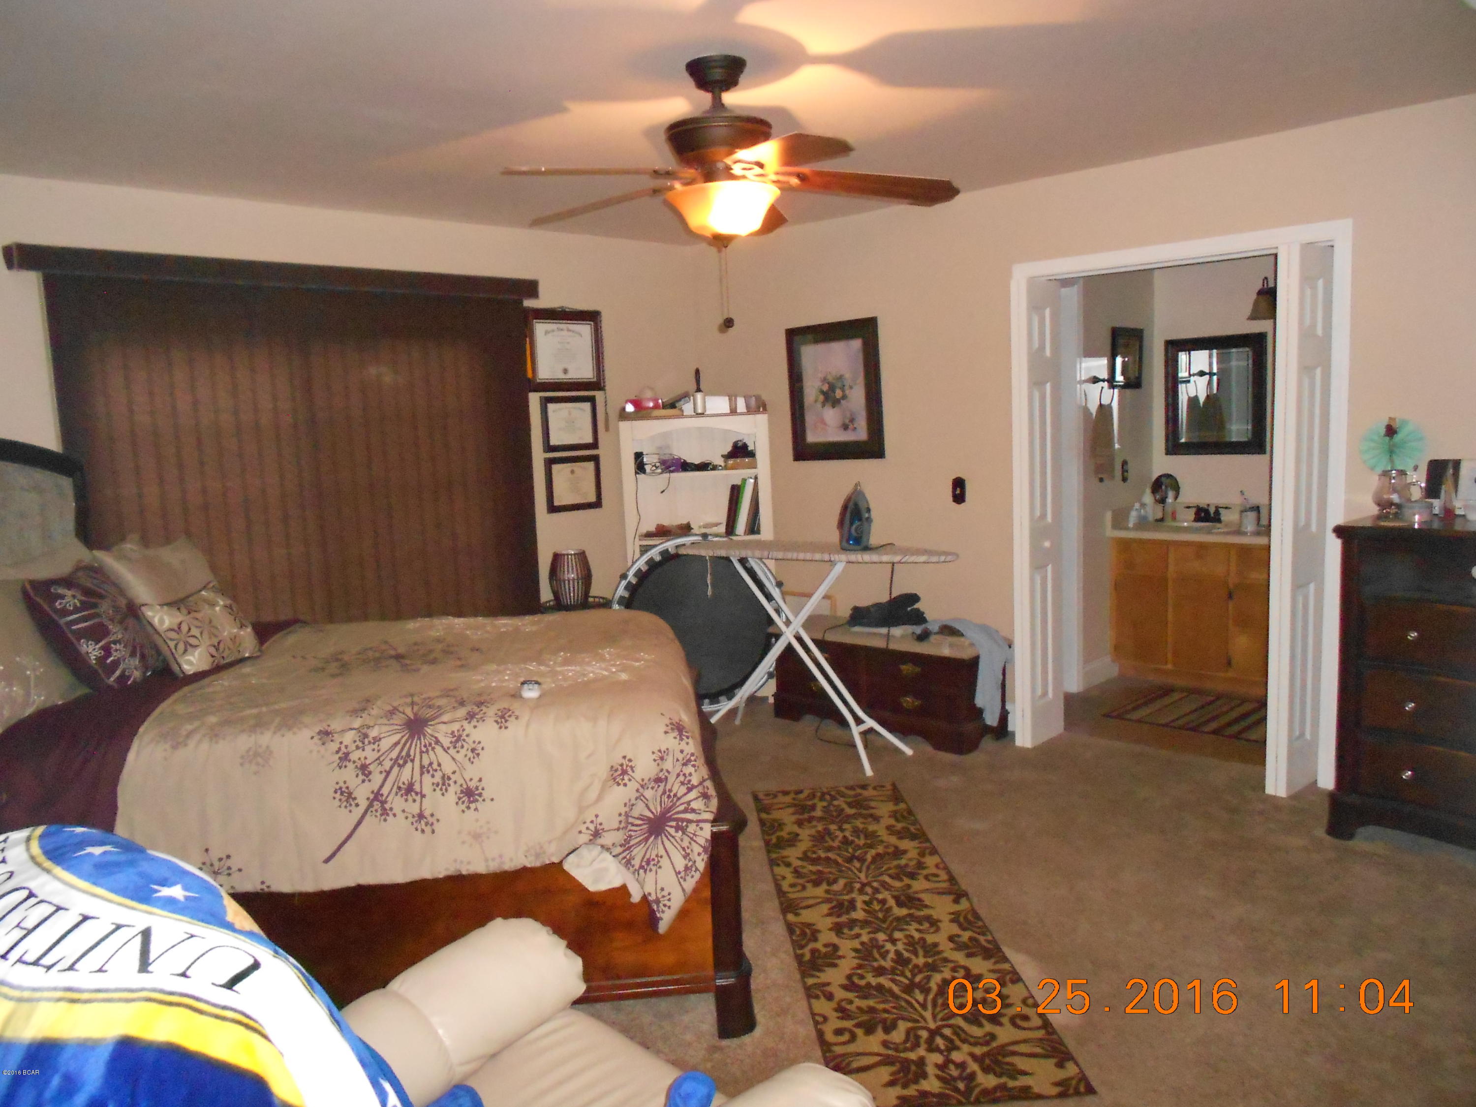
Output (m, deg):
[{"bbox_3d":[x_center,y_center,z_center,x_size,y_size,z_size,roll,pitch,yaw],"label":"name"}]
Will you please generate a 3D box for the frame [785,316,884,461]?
[{"bbox_3d":[0.474,-0.808,5.567,0.585,0.690,0.030,2,9,43],"label":"frame"}]

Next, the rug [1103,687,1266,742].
[{"bbox_3d":[2.288,0.762,5.132,0.620,0.012,0.950,-9,10,-43],"label":"rug"}]

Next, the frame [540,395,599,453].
[{"bbox_3d":[-0.826,-0.647,5.524,0.022,0.276,0.350,4,10,43],"label":"frame"}]

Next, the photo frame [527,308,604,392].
[{"bbox_3d":[-0.838,-1.004,5.478,0.026,0.398,0.470,4,10,43],"label":"photo frame"}]

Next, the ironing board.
[{"bbox_3d":[0.389,0.427,4.841,1.309,0.903,0.400,3,9,35],"label":"ironing board"}]

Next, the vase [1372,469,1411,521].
[{"bbox_3d":[2.232,-0.202,3.776,0.115,0.170,0.115,4,10,43],"label":"vase"}]

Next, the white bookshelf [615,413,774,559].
[{"bbox_3d":[-0.185,0.038,5.769,0.745,1.485,0.280,-3,7,-1],"label":"white bookshelf"}]

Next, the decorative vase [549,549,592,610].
[{"bbox_3d":[-0.808,0.124,5.320,0.205,0.270,0.205,-2,7,0],"label":"decorative vase"}]

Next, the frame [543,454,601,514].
[{"bbox_3d":[-0.813,-0.349,5.563,0.022,0.276,0.353,4,10,43],"label":"frame"}]

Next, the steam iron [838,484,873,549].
[{"bbox_3d":[0.494,-0.161,4.718,0.145,0.285,0.115,-3,7,-6],"label":"steam iron"}]

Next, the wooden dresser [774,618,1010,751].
[{"bbox_3d":[0.716,0.601,5.233,1.130,0.430,0.455,4,10,43],"label":"wooden dresser"}]

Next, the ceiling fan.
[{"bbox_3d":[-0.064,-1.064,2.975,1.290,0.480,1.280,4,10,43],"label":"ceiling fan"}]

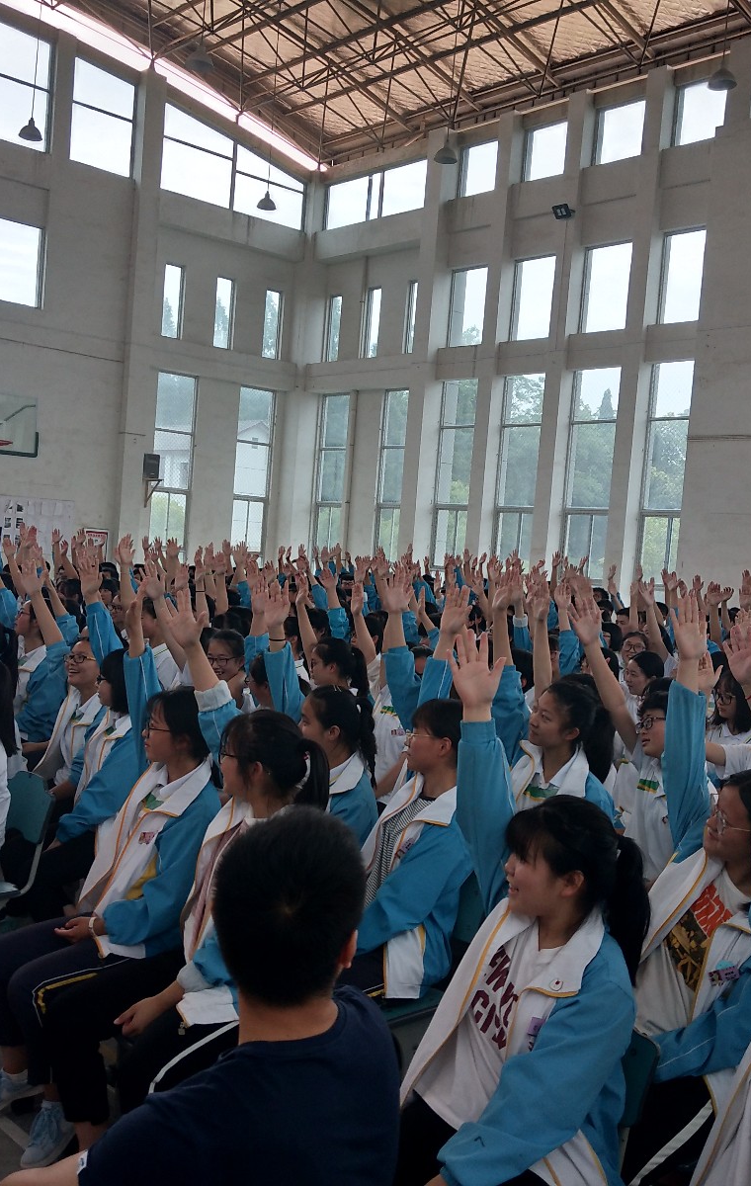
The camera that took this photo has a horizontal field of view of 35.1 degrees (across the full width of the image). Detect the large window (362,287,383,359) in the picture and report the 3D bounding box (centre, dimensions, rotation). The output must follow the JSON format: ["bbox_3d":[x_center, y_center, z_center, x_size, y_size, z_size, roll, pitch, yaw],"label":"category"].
[{"bbox_3d":[-0.065,-7.007,30.848,0.150,1.780,0.610,1,3,-44],"label":"large window"}]

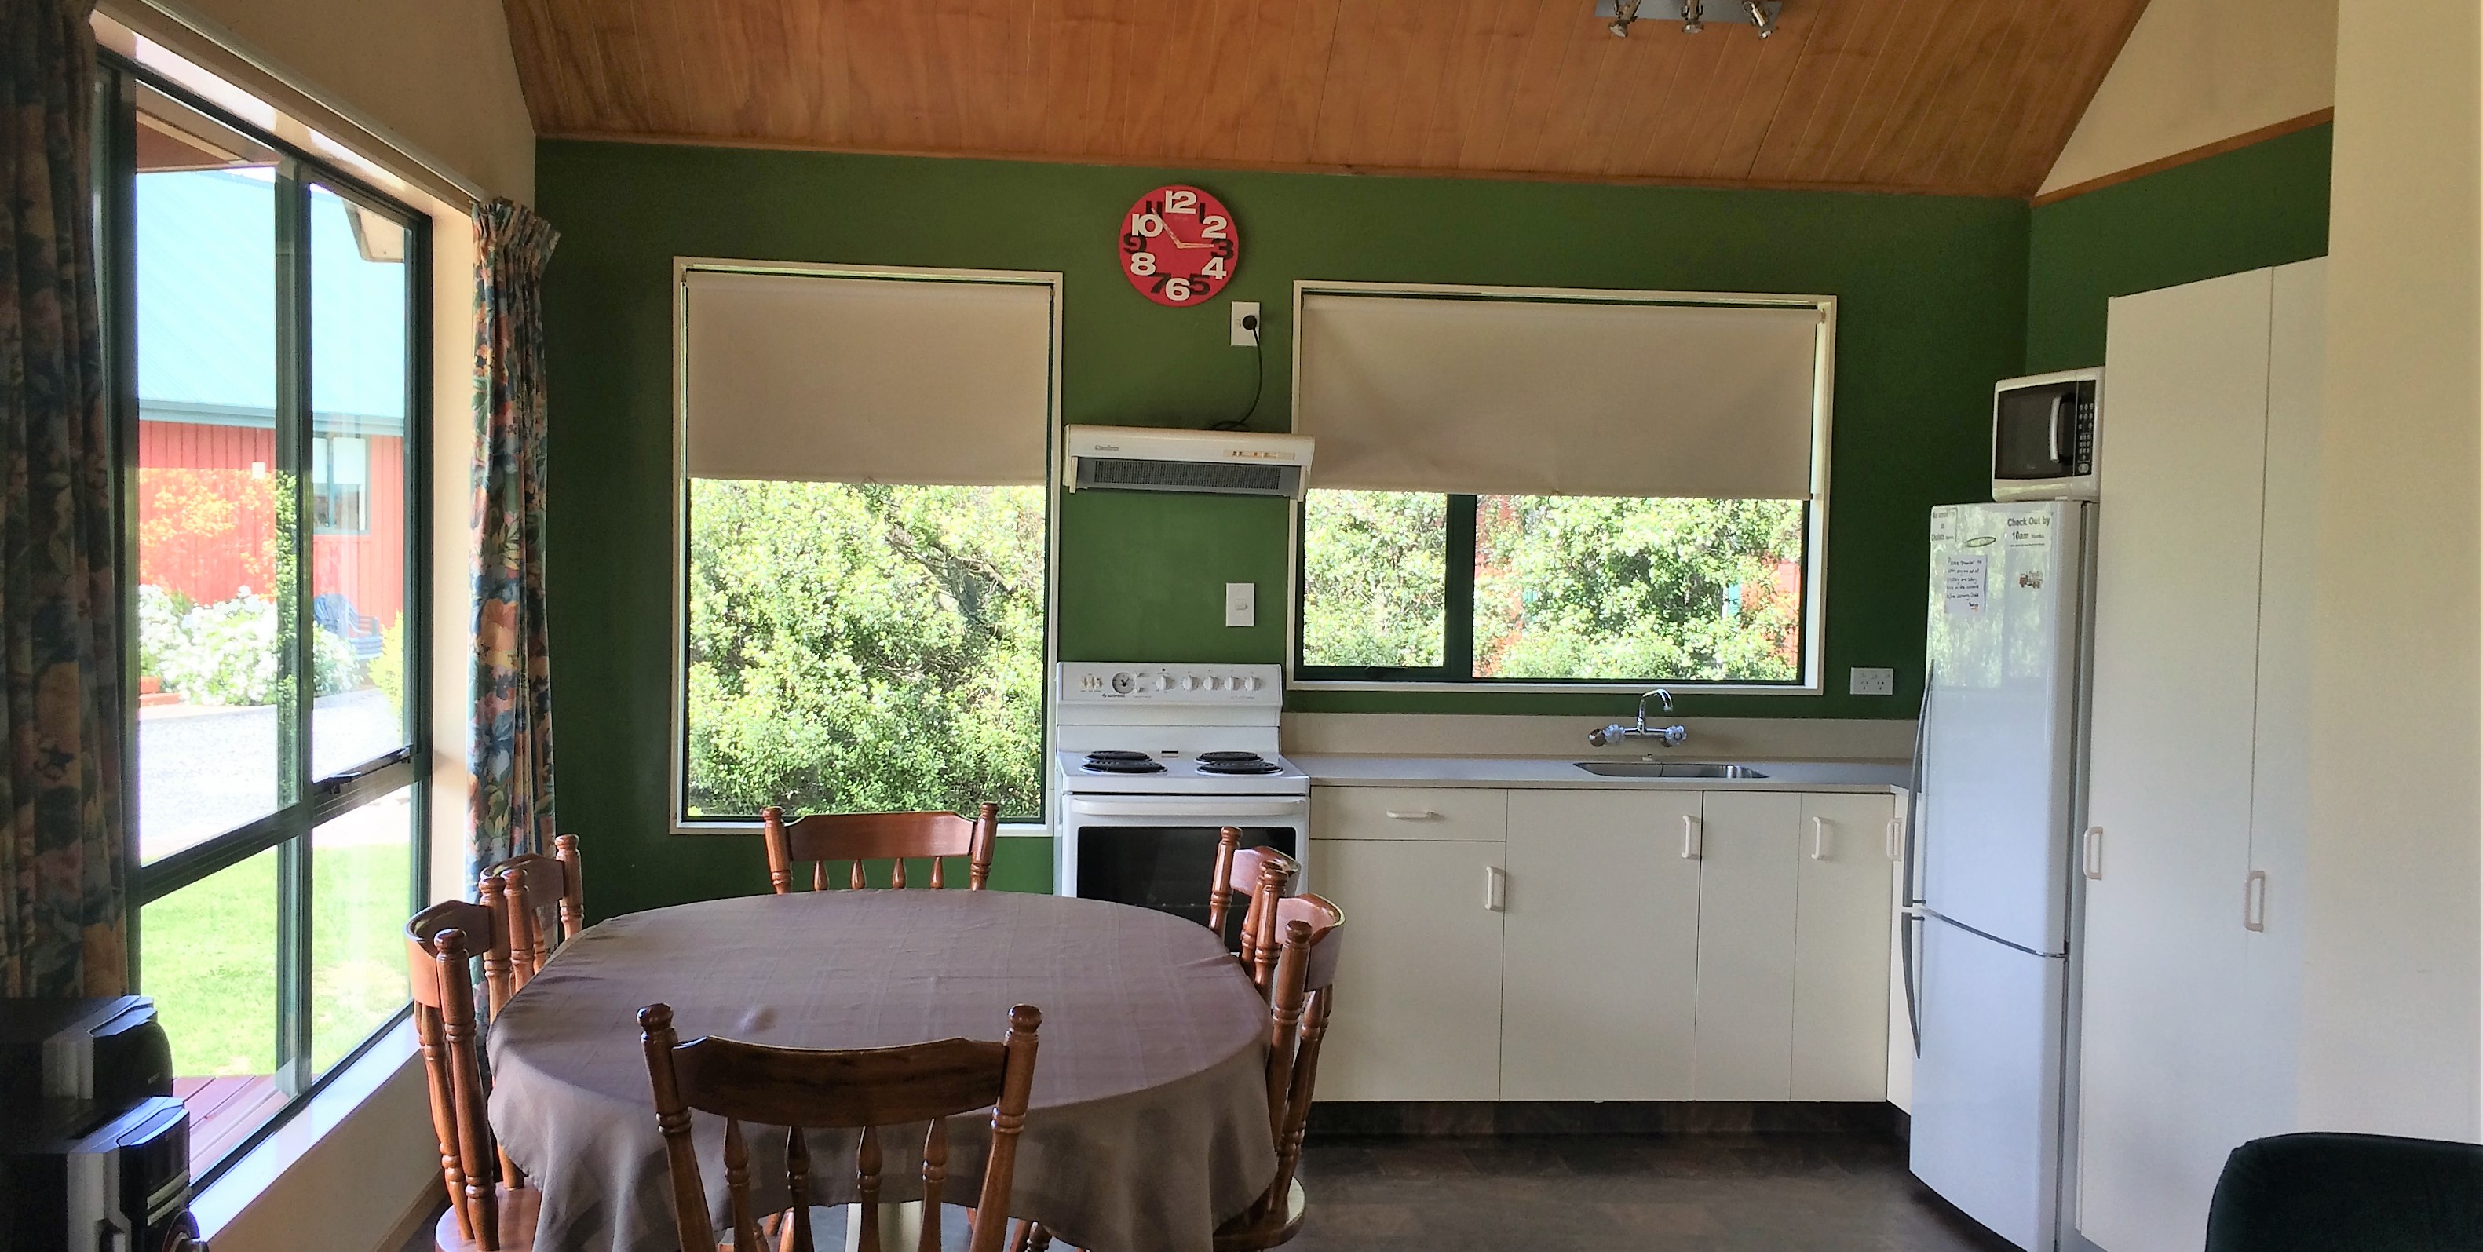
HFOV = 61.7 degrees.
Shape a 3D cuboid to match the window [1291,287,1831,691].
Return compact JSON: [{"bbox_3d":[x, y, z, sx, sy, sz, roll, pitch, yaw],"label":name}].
[{"bbox_3d":[0.873,-0.368,5.678,1.495,1.080,0.101,1,3,-6],"label":"window"}]

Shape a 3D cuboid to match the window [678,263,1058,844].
[{"bbox_3d":[-0.987,-0.194,5.493,0.991,1.484,0.101,1,3,-6],"label":"window"}]

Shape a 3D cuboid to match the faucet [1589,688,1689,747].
[{"bbox_3d":[1.104,0.258,5.713,0.230,0.167,0.240,1,3,-7],"label":"faucet"}]

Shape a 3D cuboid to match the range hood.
[{"bbox_3d":[-0.151,-0.414,5.428,0.605,0.168,0.470,1,3,-7],"label":"range hood"}]

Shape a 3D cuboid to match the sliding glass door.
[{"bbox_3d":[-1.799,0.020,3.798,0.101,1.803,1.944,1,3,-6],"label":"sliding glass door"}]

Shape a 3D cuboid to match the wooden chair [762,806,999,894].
[{"bbox_3d":[-0.711,0.828,4.122,0.493,0.896,0.503,0,3,-14],"label":"wooden chair"}]

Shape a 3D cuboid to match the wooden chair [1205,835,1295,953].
[{"bbox_3d":[-0.147,0.851,3.857,0.503,0.896,0.493,1,3,-8],"label":"wooden chair"}]

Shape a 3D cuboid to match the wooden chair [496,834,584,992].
[{"bbox_3d":[-1.082,0.876,3.724,0.490,0.940,0.450,1,3,-7],"label":"wooden chair"}]

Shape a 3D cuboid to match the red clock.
[{"bbox_3d":[-0.167,-1.024,5.610,0.330,0.330,0.040,1,3,-7],"label":"red clock"}]

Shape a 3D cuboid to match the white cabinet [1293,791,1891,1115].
[{"bbox_3d":[0.894,0.791,5.556,1.510,0.808,0.580,1,3,-7],"label":"white cabinet"}]

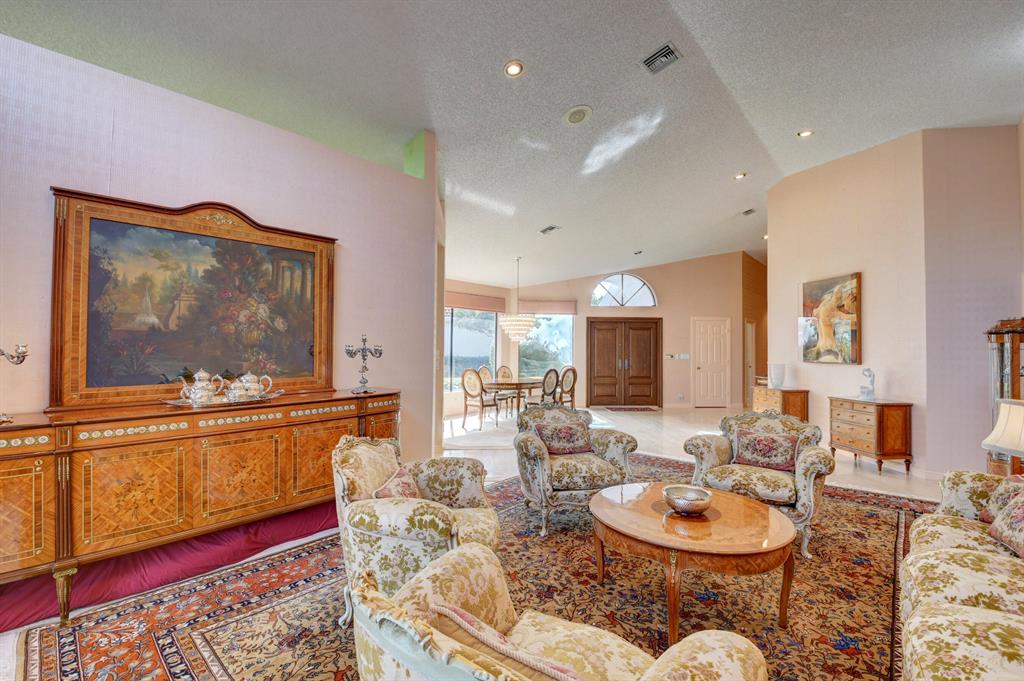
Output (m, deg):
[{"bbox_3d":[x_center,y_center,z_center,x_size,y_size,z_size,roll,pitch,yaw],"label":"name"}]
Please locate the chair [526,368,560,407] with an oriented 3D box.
[{"bbox_3d":[0.516,1.007,7.564,0.490,1.010,0.550,1,-1,-44],"label":"chair"}]

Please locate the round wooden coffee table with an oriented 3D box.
[{"bbox_3d":[0.940,1.174,2.310,0.960,0.500,0.960,-1,-1,44],"label":"round wooden coffee table"}]

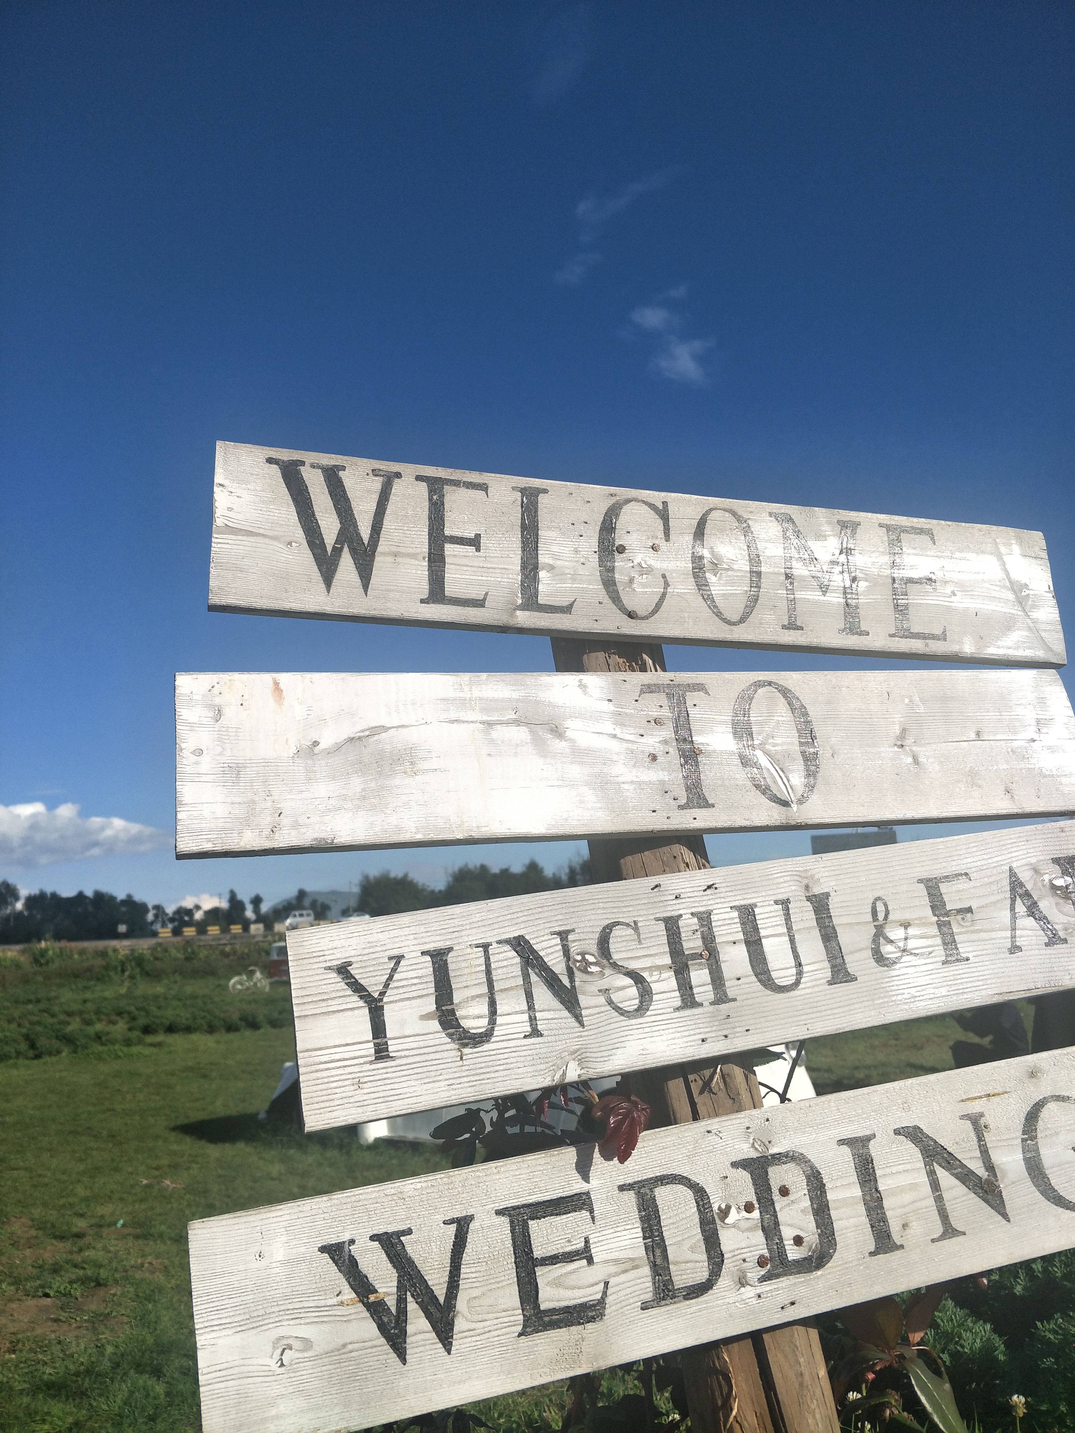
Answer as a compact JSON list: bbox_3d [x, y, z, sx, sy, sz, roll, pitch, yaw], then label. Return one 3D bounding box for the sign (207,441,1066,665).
[{"bbox_3d":[0.147,-0.159,1.059,0.938,0.167,0.021,3,-14,-14],"label":"sign"}]

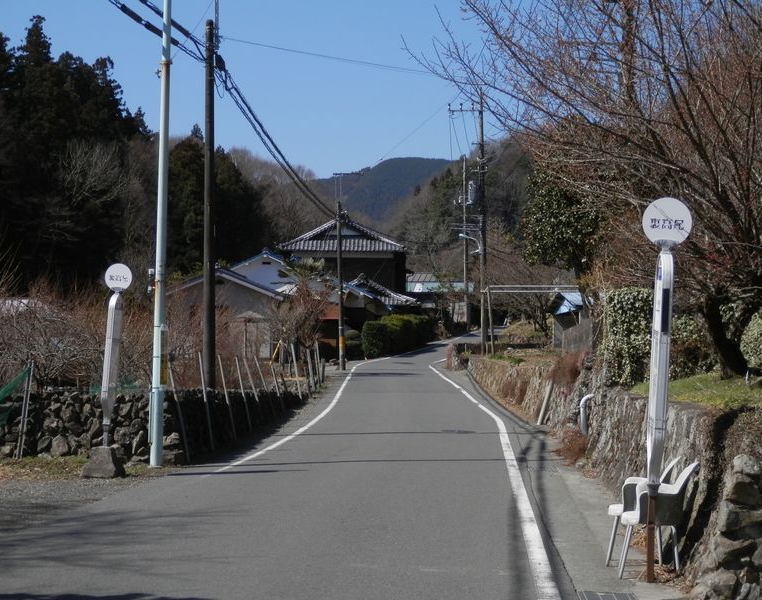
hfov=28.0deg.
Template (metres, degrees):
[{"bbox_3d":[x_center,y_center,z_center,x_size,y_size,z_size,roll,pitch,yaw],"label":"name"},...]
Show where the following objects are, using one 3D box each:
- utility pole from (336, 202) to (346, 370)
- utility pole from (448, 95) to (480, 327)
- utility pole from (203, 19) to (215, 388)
[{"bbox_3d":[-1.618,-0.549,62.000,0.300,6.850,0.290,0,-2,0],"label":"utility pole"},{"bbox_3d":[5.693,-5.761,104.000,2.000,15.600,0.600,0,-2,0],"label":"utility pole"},{"bbox_3d":[-2.942,-1.512,26.200,0.215,6.650,0.215,0,-2,0],"label":"utility pole"}]

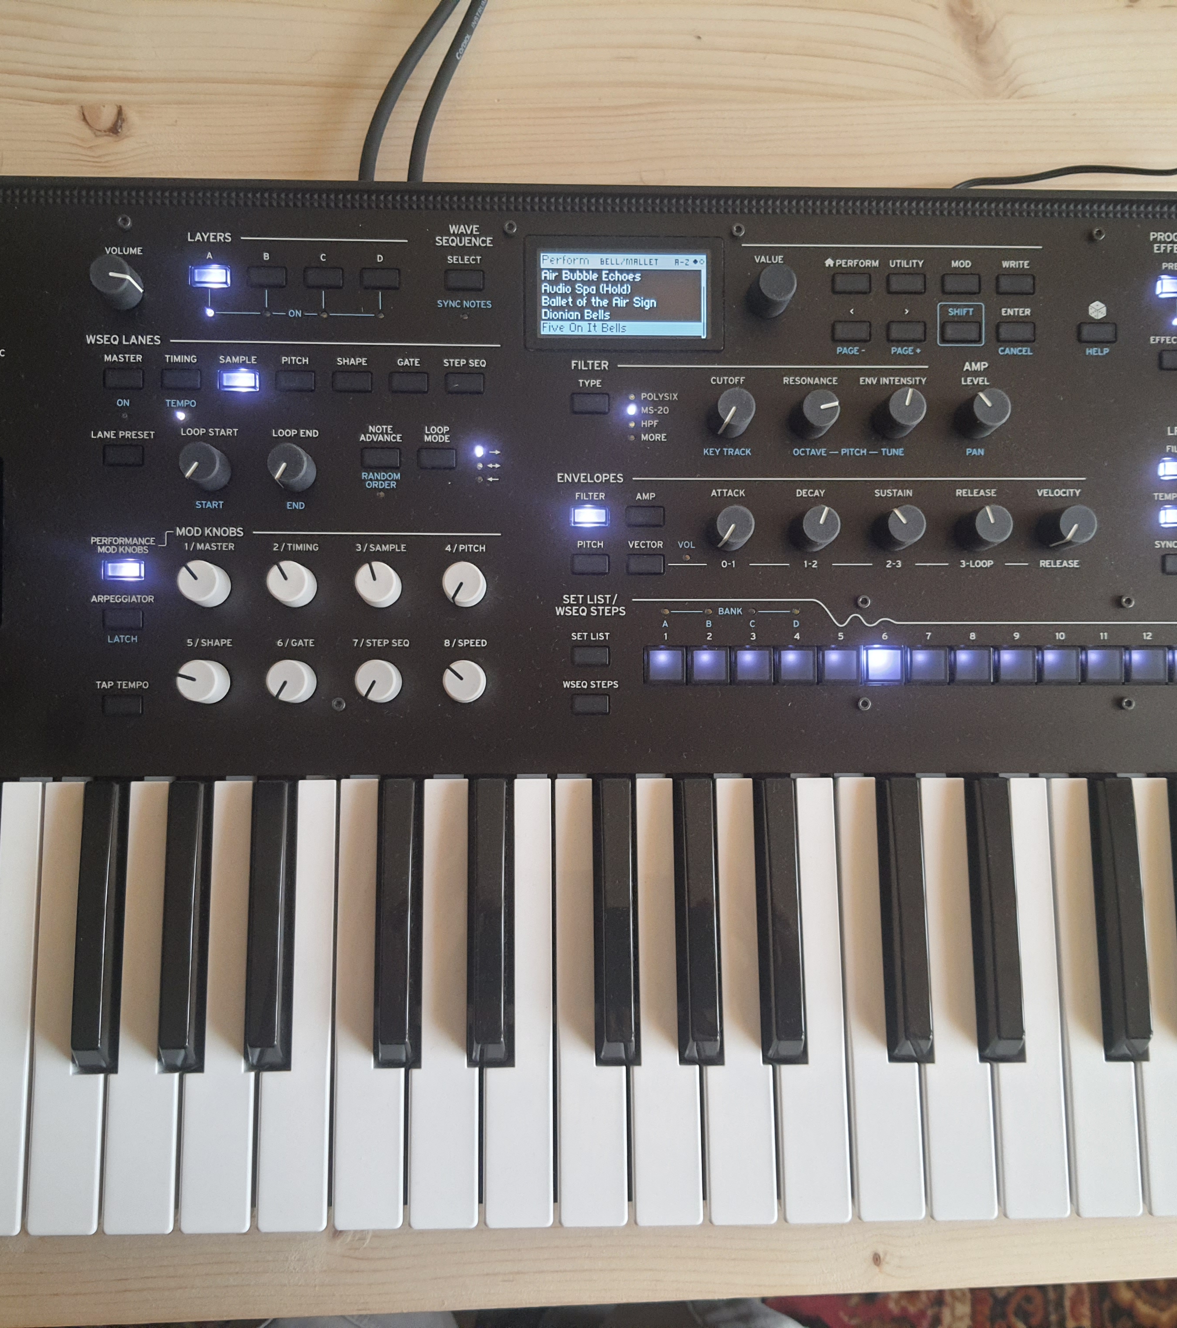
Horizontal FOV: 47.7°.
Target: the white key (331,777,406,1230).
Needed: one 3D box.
[{"bbox_3d":[-0.069,0.108,0.432,0.022,0.017,0.141,0,82,-2],"label":"white key"}]

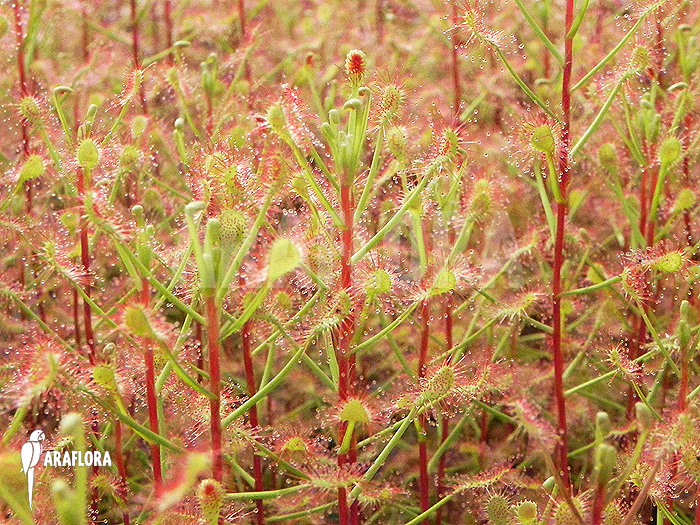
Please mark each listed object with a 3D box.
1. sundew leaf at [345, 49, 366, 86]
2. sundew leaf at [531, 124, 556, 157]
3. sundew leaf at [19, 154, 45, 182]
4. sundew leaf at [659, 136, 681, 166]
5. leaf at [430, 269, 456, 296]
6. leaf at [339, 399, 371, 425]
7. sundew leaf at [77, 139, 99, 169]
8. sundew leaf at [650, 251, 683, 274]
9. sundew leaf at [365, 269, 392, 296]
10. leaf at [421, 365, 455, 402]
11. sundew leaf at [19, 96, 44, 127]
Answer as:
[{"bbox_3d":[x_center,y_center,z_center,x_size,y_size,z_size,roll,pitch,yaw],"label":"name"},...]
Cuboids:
[{"bbox_3d":[0.001,-0.047,0.366,0.005,0.009,0.005,0,19,0],"label":"sundew leaf"},{"bbox_3d":[0.048,-0.030,0.375,0.006,0.008,0.003,-12,14,0],"label":"sundew leaf"},{"bbox_3d":[-0.086,-0.025,0.407,0.006,0.009,0.003,37,14,0],"label":"sundew leaf"},{"bbox_3d":[0.087,-0.030,0.413,0.005,0.008,0.003,14,14,0],"label":"sundew leaf"},{"bbox_3d":[0.024,0.005,0.396,0.006,0.008,0.003,41,14,0],"label":"leaf"},{"bbox_3d":[0.001,0.038,0.382,0.008,0.007,0.003,3,14,0],"label":"leaf"},{"bbox_3d":[-0.070,-0.029,0.402,0.005,0.008,0.003,0,14,0],"label":"sundew leaf"},{"bbox_3d":[0.085,0.000,0.404,0.009,0.005,0.003,-18,0,14],"label":"sundew leaf"},{"bbox_3d":[0.007,0.005,0.396,0.006,0.008,0.003,37,14,0],"label":"sundew leaf"},{"bbox_3d":[0.022,0.030,0.375,0.006,0.011,0.003,38,14,0],"label":"leaf"},{"bbox_3d":[-0.087,-0.041,0.413,0.006,0.008,0.003,-30,14,0],"label":"sundew leaf"}]

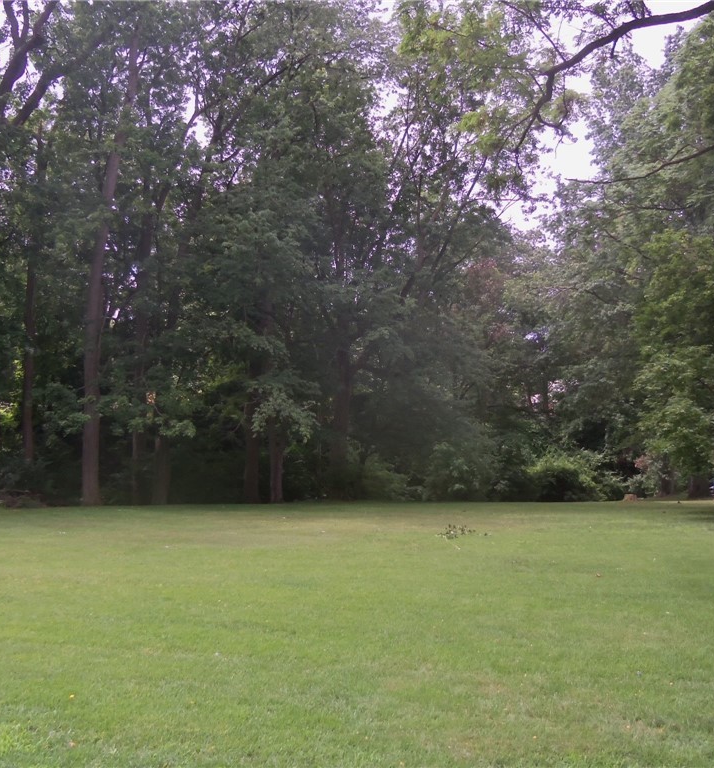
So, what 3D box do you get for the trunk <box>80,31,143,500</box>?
[{"bbox_3d":[-12.223,-6.242,41.609,0.900,24.535,0.900,3,-6,0],"label":"trunk"}]

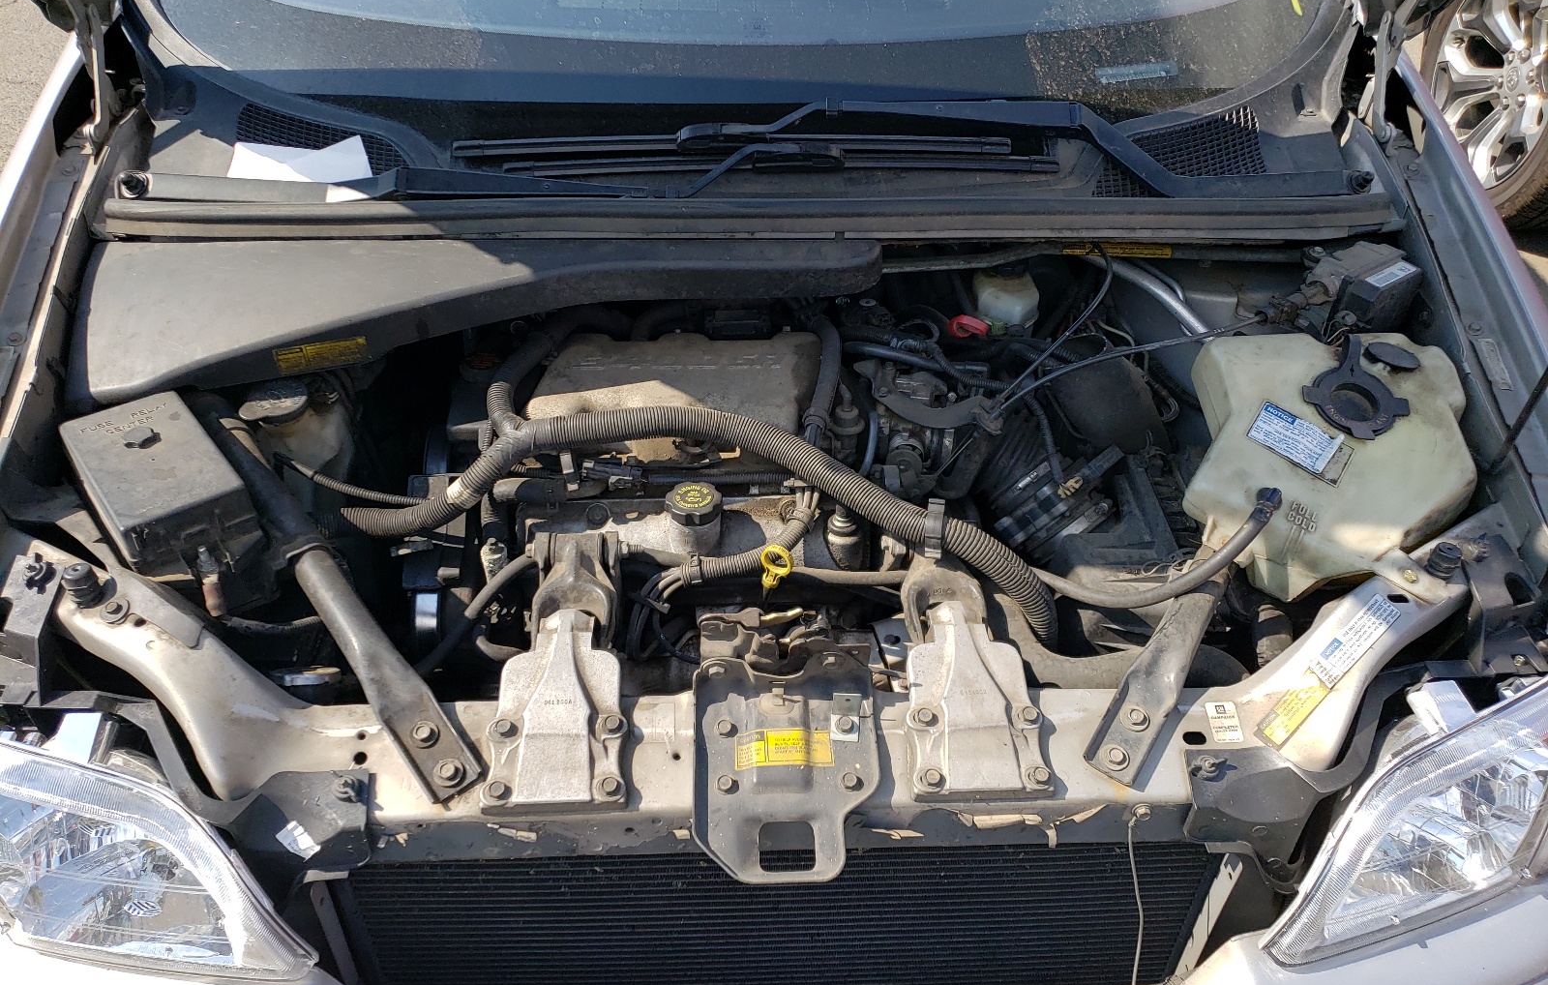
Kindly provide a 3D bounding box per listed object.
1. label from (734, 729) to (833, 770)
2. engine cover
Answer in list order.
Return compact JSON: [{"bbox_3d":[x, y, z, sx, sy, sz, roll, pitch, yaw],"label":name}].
[{"bbox_3d":[0.009,0.208,0.943,0.079,0.008,0.038,-1,48,-3],"label":"label"},{"bbox_3d":[-0.095,-0.098,1.167,0.280,0.075,0.155,-1,40,-2],"label":"engine cover"}]

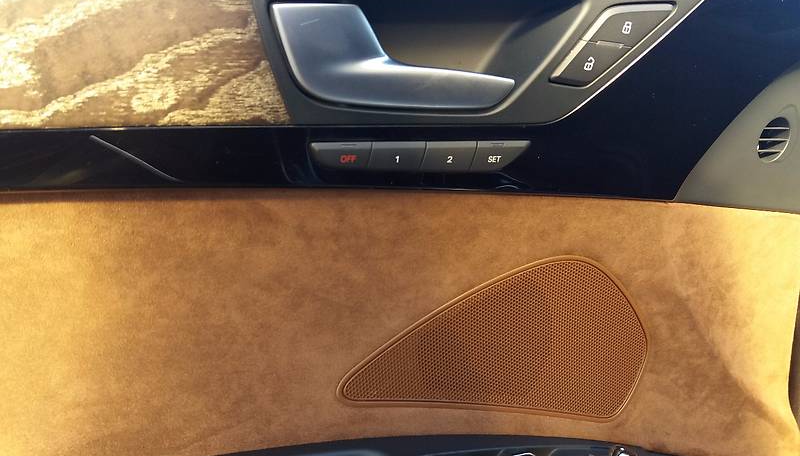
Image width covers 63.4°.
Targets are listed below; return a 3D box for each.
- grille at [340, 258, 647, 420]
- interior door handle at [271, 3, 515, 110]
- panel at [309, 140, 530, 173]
[{"bbox_3d":[0.068,0.068,0.389,0.213,0.105,0.016,5,6,-24],"label":"grille"},{"bbox_3d":[-0.002,-0.087,0.334,0.131,0.051,0.030,-3,9,-21],"label":"interior door handle"},{"bbox_3d":[0.013,-0.037,0.339,0.124,0.018,0.014,-3,9,-21],"label":"panel"}]

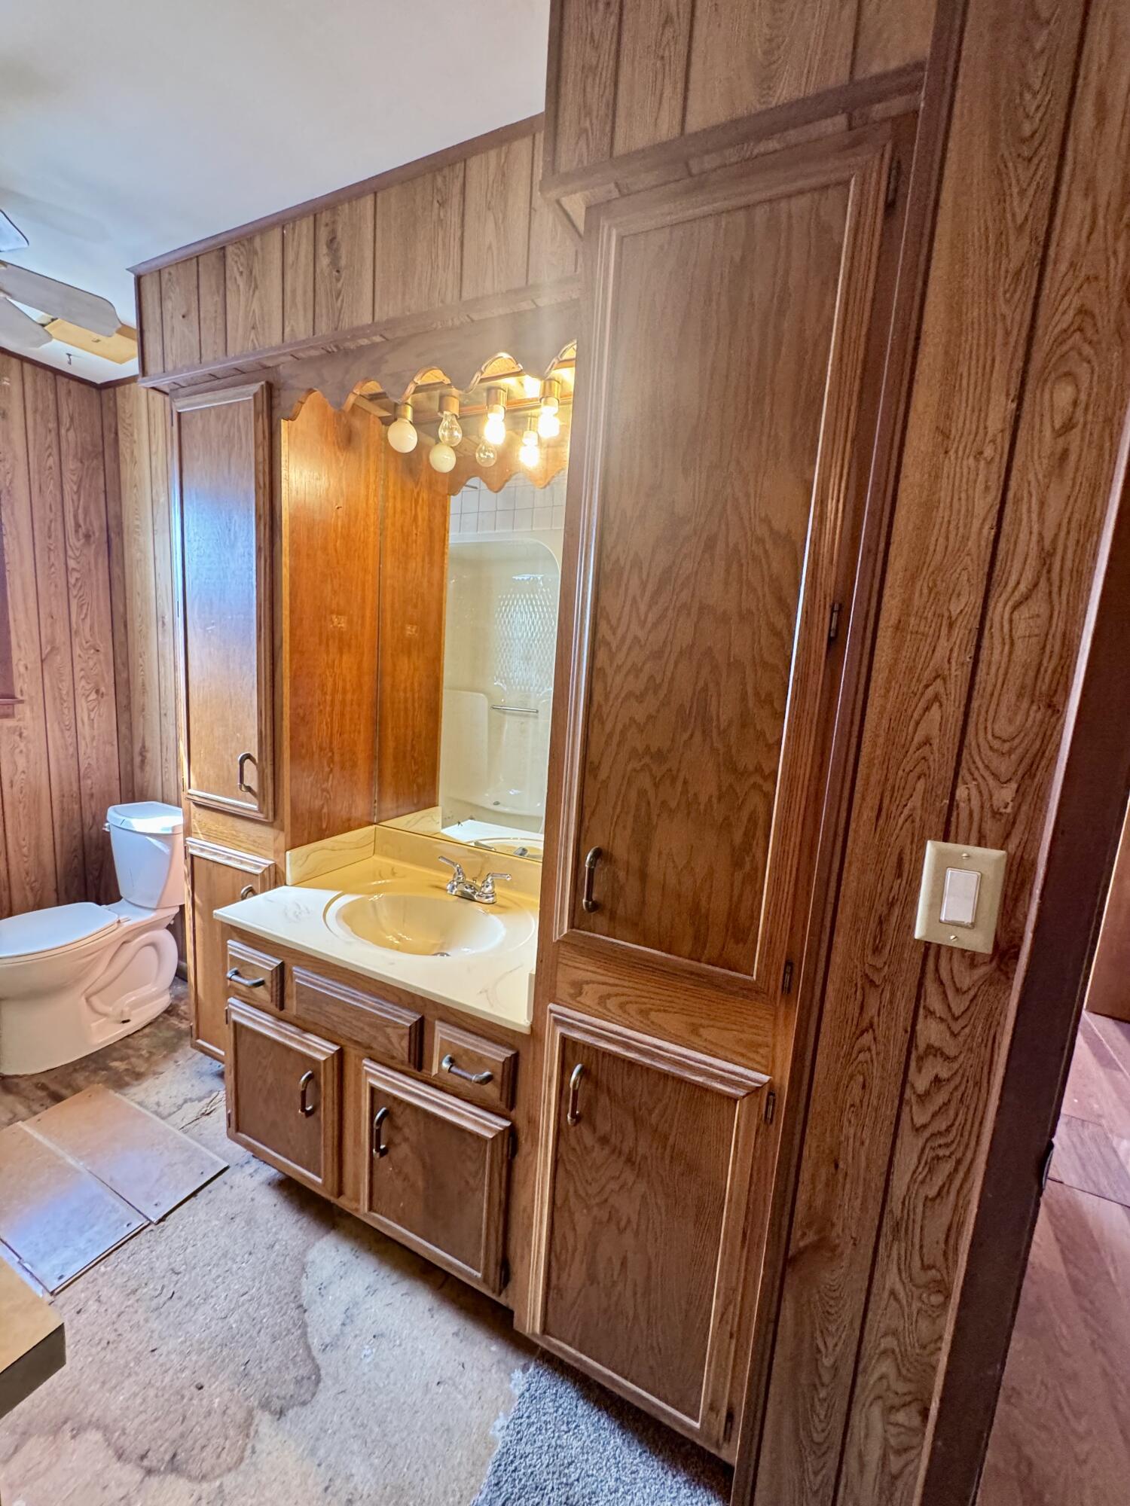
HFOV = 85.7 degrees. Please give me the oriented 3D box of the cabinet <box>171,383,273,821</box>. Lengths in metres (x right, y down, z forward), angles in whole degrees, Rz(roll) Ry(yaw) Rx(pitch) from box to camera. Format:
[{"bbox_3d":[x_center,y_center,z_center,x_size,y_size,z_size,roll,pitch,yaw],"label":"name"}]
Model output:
[{"bbox_3d":[-0.935,-0.391,1.666,0.379,1.121,0.025,8,10,25],"label":"cabinet"}]

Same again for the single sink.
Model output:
[{"bbox_3d":[-0.371,0.494,1.548,0.464,0.134,0.301,8,10,25],"label":"single sink"}]

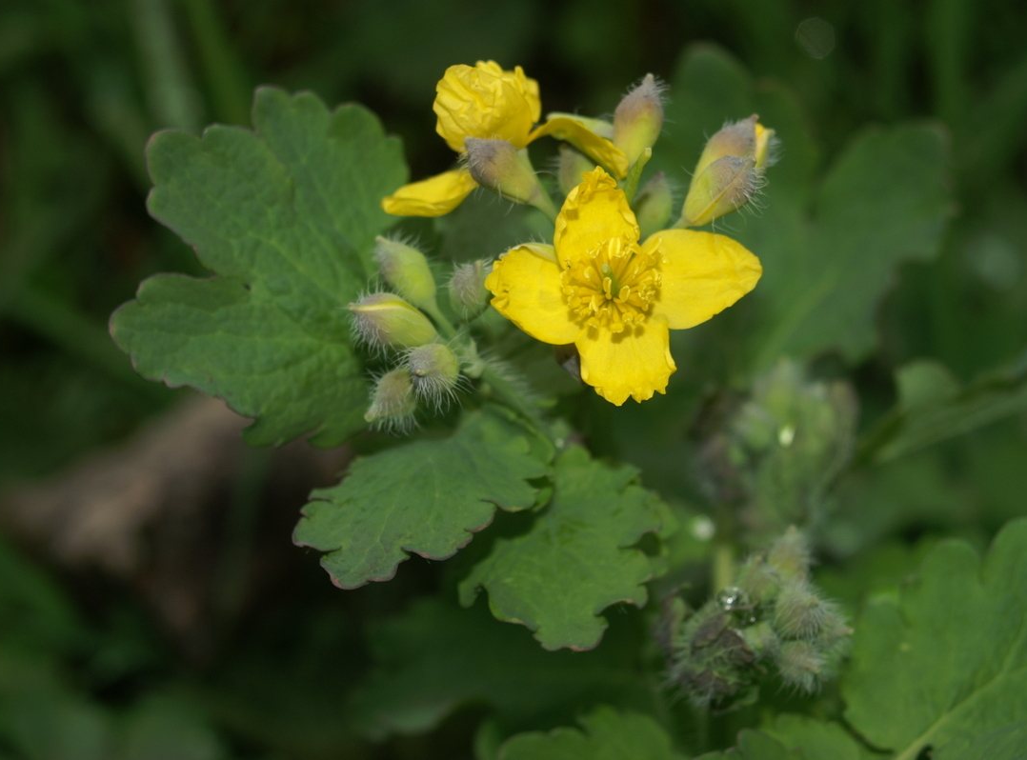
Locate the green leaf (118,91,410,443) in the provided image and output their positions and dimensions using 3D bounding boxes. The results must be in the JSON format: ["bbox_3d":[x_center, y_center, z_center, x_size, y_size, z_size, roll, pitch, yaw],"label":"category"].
[{"bbox_3d":[-0.022,-0.011,0.345,0.027,0.006,0.035,5,69,-1],"label":"green leaf"}]

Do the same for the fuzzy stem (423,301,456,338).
[{"bbox_3d":[-0.006,-0.005,0.324,0.001,0.004,0.001,-40,12,0],"label":"fuzzy stem"}]

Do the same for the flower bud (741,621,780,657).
[{"bbox_3d":[0.022,0.024,0.345,0.003,0.003,0.004,0,7,-27],"label":"flower bud"}]

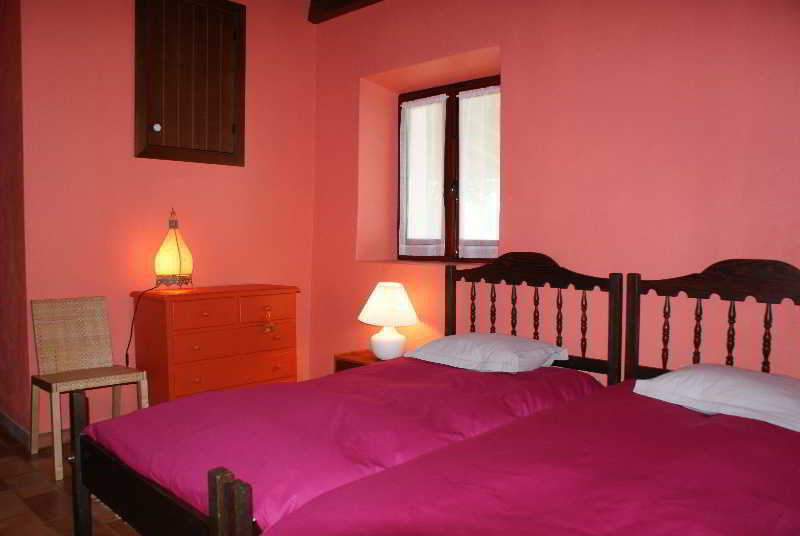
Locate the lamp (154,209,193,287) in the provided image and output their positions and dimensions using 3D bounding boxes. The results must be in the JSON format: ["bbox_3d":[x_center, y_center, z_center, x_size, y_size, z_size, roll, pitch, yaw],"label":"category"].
[{"bbox_3d":[-1.281,-0.098,3.403,0.215,0.476,0.215,3,3,44],"label":"lamp"}]

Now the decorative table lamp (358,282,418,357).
[{"bbox_3d":[-0.069,0.305,3.471,0.335,0.443,0.335,1,2,0],"label":"decorative table lamp"}]

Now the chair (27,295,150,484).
[{"bbox_3d":[-1.564,0.561,3.014,0.480,0.785,0.430,3,3,44],"label":"chair"}]

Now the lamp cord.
[{"bbox_3d":[-1.437,0.377,3.309,0.100,0.470,0.200,3,3,44],"label":"lamp cord"}]

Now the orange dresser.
[{"bbox_3d":[-1.074,0.536,3.582,0.440,0.800,0.865,3,3,44],"label":"orange dresser"}]

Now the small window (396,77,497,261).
[{"bbox_3d":[0.350,-0.600,3.833,0.950,1.120,0.080,3,3,44],"label":"small window"}]

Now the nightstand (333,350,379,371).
[{"bbox_3d":[-0.078,0.738,3.519,0.460,0.430,0.420,3,3,44],"label":"nightstand"}]

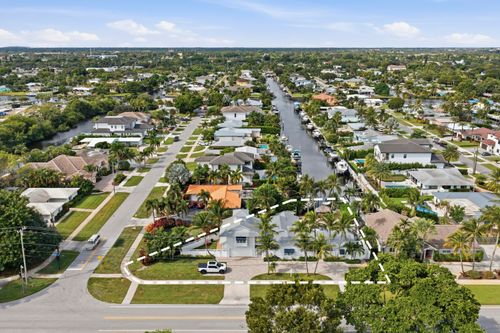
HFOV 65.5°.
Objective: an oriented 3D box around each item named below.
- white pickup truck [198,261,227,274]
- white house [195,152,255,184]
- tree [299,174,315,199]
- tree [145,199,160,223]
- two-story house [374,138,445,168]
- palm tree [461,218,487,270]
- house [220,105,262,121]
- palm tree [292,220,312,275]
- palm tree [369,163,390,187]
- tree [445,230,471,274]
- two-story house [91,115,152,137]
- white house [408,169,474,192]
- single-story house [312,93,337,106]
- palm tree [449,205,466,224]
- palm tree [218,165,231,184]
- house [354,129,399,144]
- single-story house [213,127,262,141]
[{"bbox_3d":[-7.350,20.233,78.303,5.800,1.900,2.000,0,17,1],"label":"white pickup truck"},{"bbox_3d":[-9.000,-0.688,136.316,21.600,7.800,19.000,0,17,1],"label":"white house"},{"bbox_3d":[16.990,6.180,116.590,4.620,7.660,4.620,0,17,1],"label":"tree"},{"bbox_3d":[-25.665,11.546,102.317,4.210,6.700,4.210,0,17,0],"label":"tree"},{"bbox_3d":[60.800,-5.971,152.478,25.000,8.400,20.000,0,17,1],"label":"two-story house"},{"bbox_3d":[44.910,15.890,78.360,5.270,11.580,5.270,0,17,1],"label":"palm tree"},{"bbox_3d":[-5.000,-33.985,247.458,25.500,8.300,19.000,0,17,0],"label":"house"},{"bbox_3d":[10.460,16.130,77.080,4.110,11.860,4.110,0,17,1],"label":"palm tree"},{"bbox_3d":[43.092,2.761,128.352,6.680,8.170,6.680,0,17,0],"label":"palm tree"},{"bbox_3d":[41.060,17.160,77.210,5.110,9.820,5.110,0,17,1],"label":"tree"},{"bbox_3d":[-66.000,-21.178,205.363,28.000,8.600,22.000,0,17,0],"label":"two-story house"},{"bbox_3d":[62.350,4.160,128.550,17.300,4.500,16.700,0,17,1],"label":"white house"},{"bbox_3d":[61.300,-52.870,309.111,19.000,6.000,23.000,4,17,11],"label":"single-story house"},{"bbox_3d":[54.265,12.506,101.652,4.450,5.260,4.450,0,17,0],"label":"palm tree"},{"bbox_3d":[-8.278,3.069,127.439,4.430,8.120,4.430,0,17,0],"label":"palm tree"},{"bbox_3d":[61.250,-15.270,191.730,20.500,4.500,15.500,0,17,1],"label":"house"},{"bbox_3d":[-6.000,-15.710,193.680,22.000,4.200,15.500,0,17,1],"label":"single-story house"}]

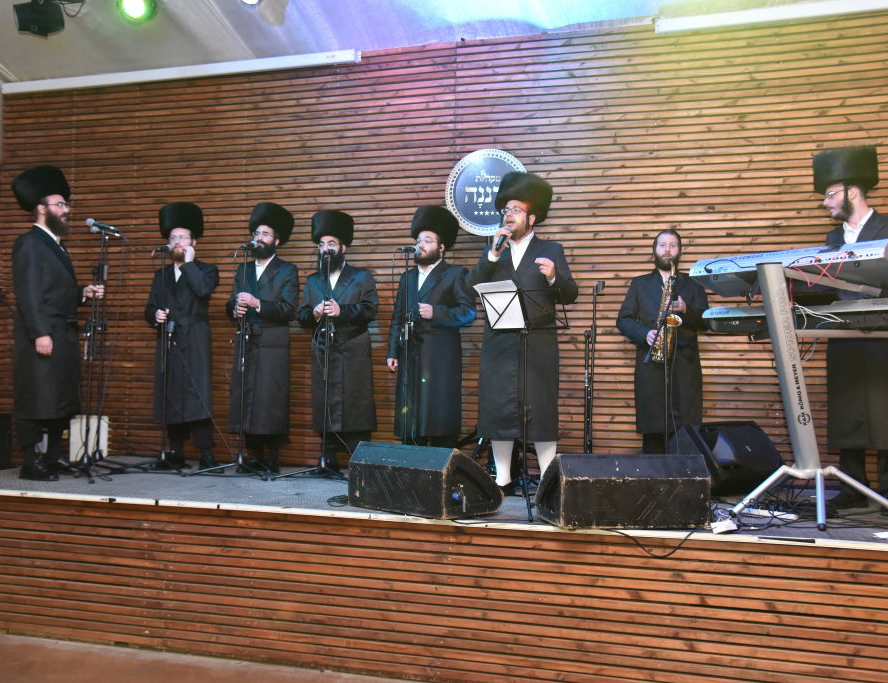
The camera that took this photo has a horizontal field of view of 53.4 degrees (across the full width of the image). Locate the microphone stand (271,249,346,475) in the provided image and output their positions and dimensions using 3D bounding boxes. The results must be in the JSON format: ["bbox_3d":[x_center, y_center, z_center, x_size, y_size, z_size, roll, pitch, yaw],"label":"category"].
[{"bbox_3d":[-0.724,0.145,5.722,0.580,1.480,0.520,0,-3,20],"label":"microphone stand"}]

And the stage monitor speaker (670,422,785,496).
[{"bbox_3d":[1.692,0.694,5.300,0.560,0.420,0.400,2,-3,-30],"label":"stage monitor speaker"}]

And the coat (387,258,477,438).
[{"bbox_3d":[-0.095,0.129,5.924,0.560,1.370,0.380,0,-3,19],"label":"coat"}]

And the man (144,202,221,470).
[{"bbox_3d":[-1.903,-0.050,6.477,0.550,1.940,0.450,1,-3,3],"label":"man"}]

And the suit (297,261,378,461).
[{"bbox_3d":[-0.723,0.136,6.083,0.540,1.350,0.400,1,-3,3],"label":"suit"}]

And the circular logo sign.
[{"bbox_3d":[0.316,-1.041,6.184,0.610,0.610,0.040,0,-3,15],"label":"circular logo sign"}]

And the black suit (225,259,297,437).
[{"bbox_3d":[-1.310,0.043,6.330,0.520,1.306,0.380,0,-3,13],"label":"black suit"}]

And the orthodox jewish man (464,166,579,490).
[{"bbox_3d":[0.478,-0.064,5.479,0.660,1.950,0.500,0,-3,18],"label":"orthodox jewish man"}]

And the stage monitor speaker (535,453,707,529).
[{"bbox_3d":[0.832,0.682,4.126,0.680,0.310,0.380,1,-3,-9],"label":"stage monitor speaker"}]

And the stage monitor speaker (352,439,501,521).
[{"bbox_3d":[-0.097,0.700,4.606,0.703,0.328,0.436,-2,-4,45],"label":"stage monitor speaker"}]

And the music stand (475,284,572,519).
[{"bbox_3d":[0.404,0.281,4.492,0.480,1.170,0.480,0,-3,14],"label":"music stand"}]

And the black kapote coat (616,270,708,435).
[{"bbox_3d":[1.388,0.121,5.600,0.570,1.150,0.400,0,-3,12],"label":"black kapote coat"}]

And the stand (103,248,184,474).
[{"bbox_3d":[-2.042,0.127,6.149,0.500,1.555,0.530,0,-3,16],"label":"stand"}]

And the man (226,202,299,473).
[{"bbox_3d":[-1.300,-0.034,6.407,0.530,1.920,0.430,0,-3,13],"label":"man"}]

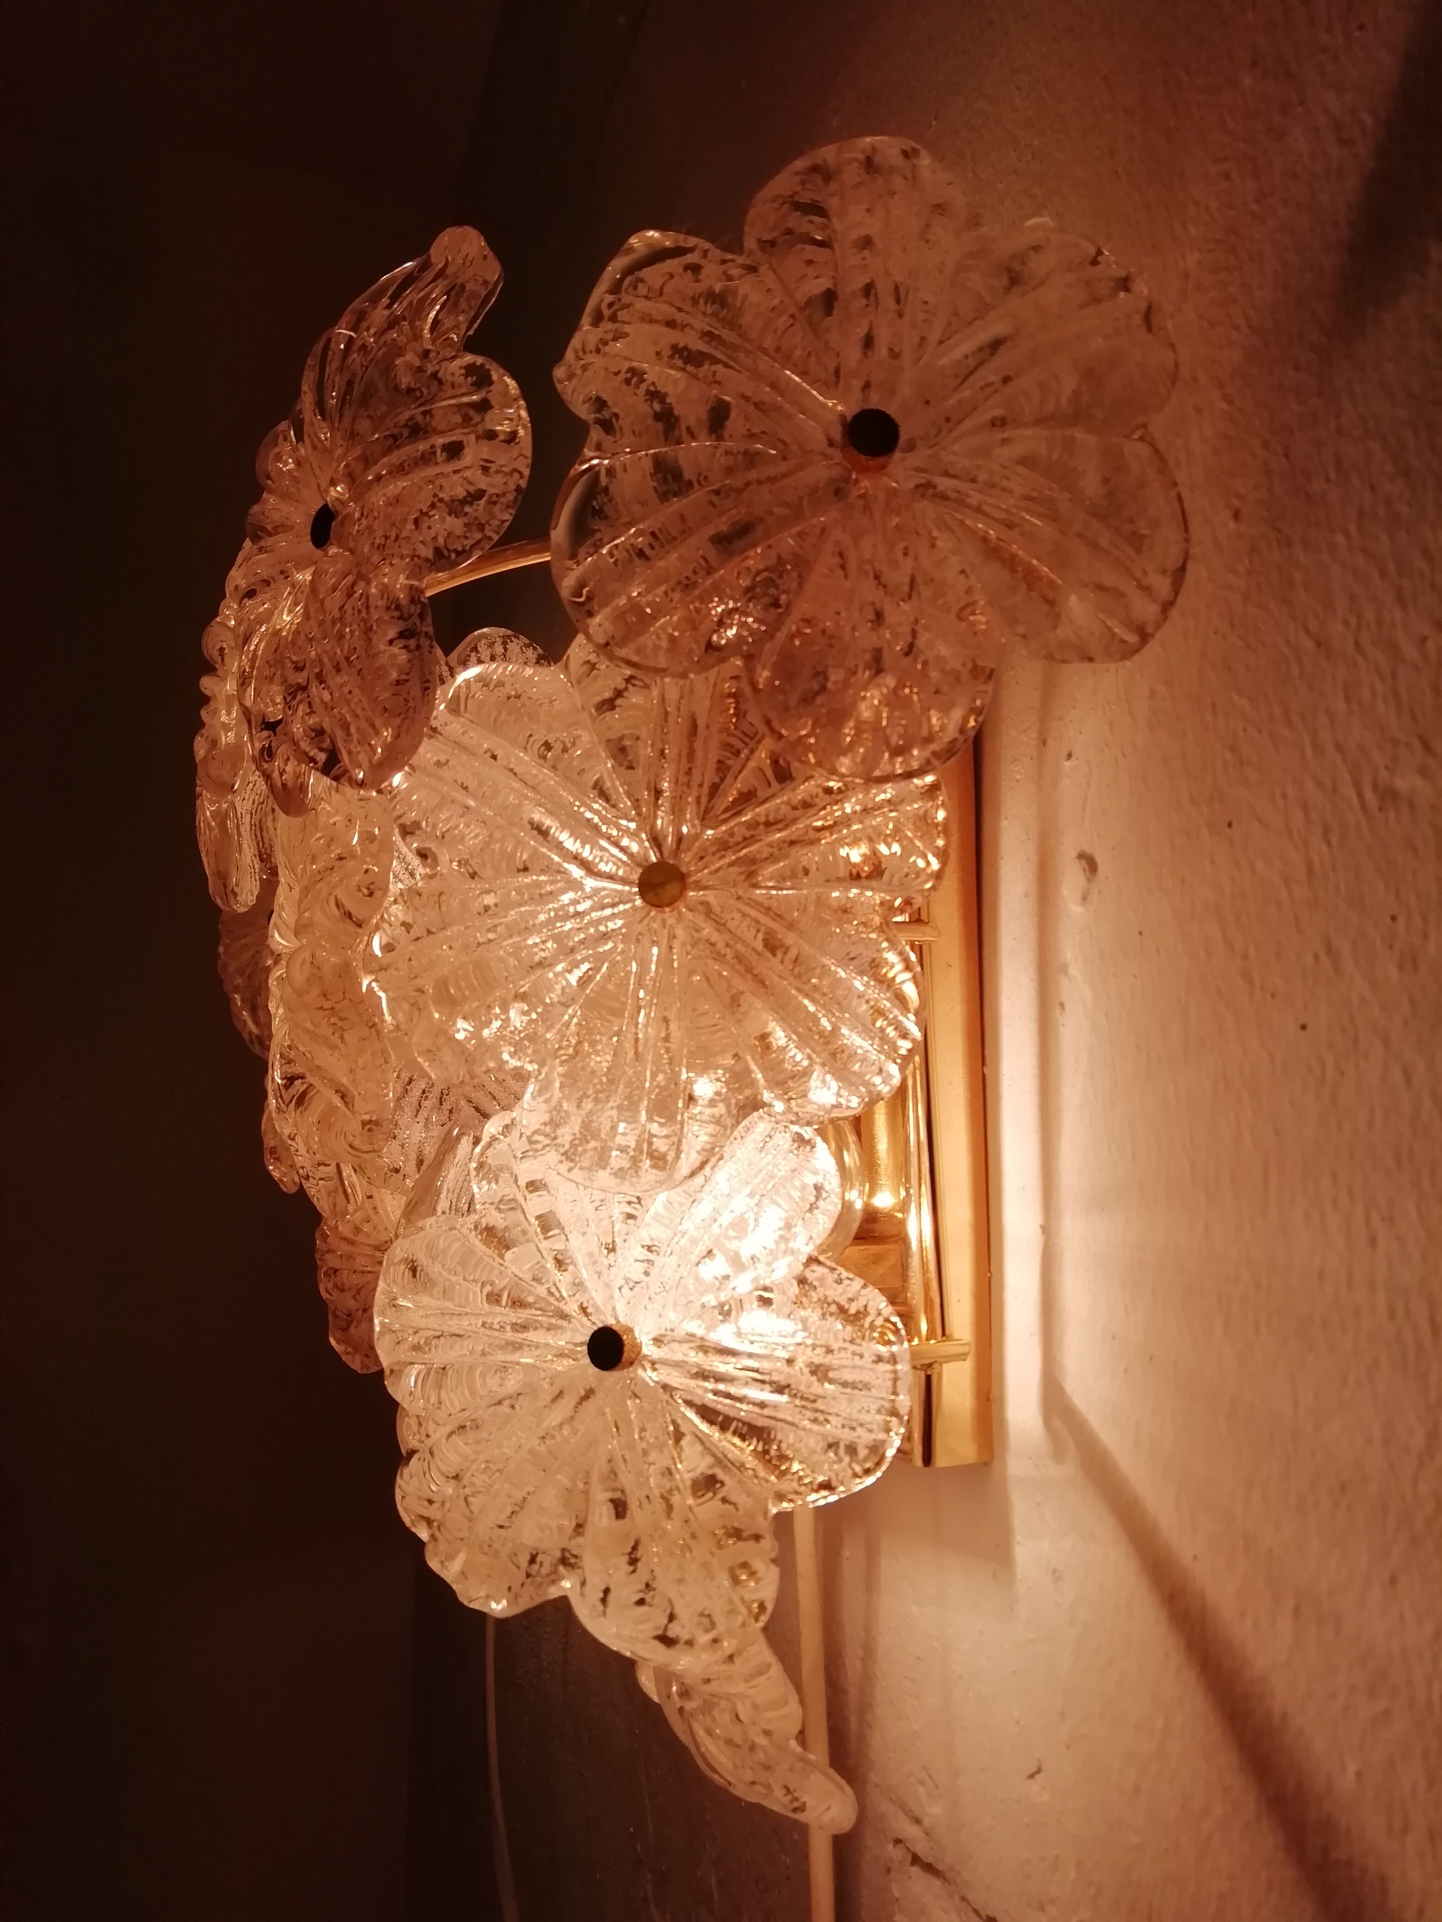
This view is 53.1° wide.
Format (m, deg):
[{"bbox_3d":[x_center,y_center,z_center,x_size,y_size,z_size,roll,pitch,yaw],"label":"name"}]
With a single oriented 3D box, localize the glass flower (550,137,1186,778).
[{"bbox_3d":[0.031,-0.105,0.303,0.132,0.132,0.035,0,-2,2],"label":"glass flower"}]

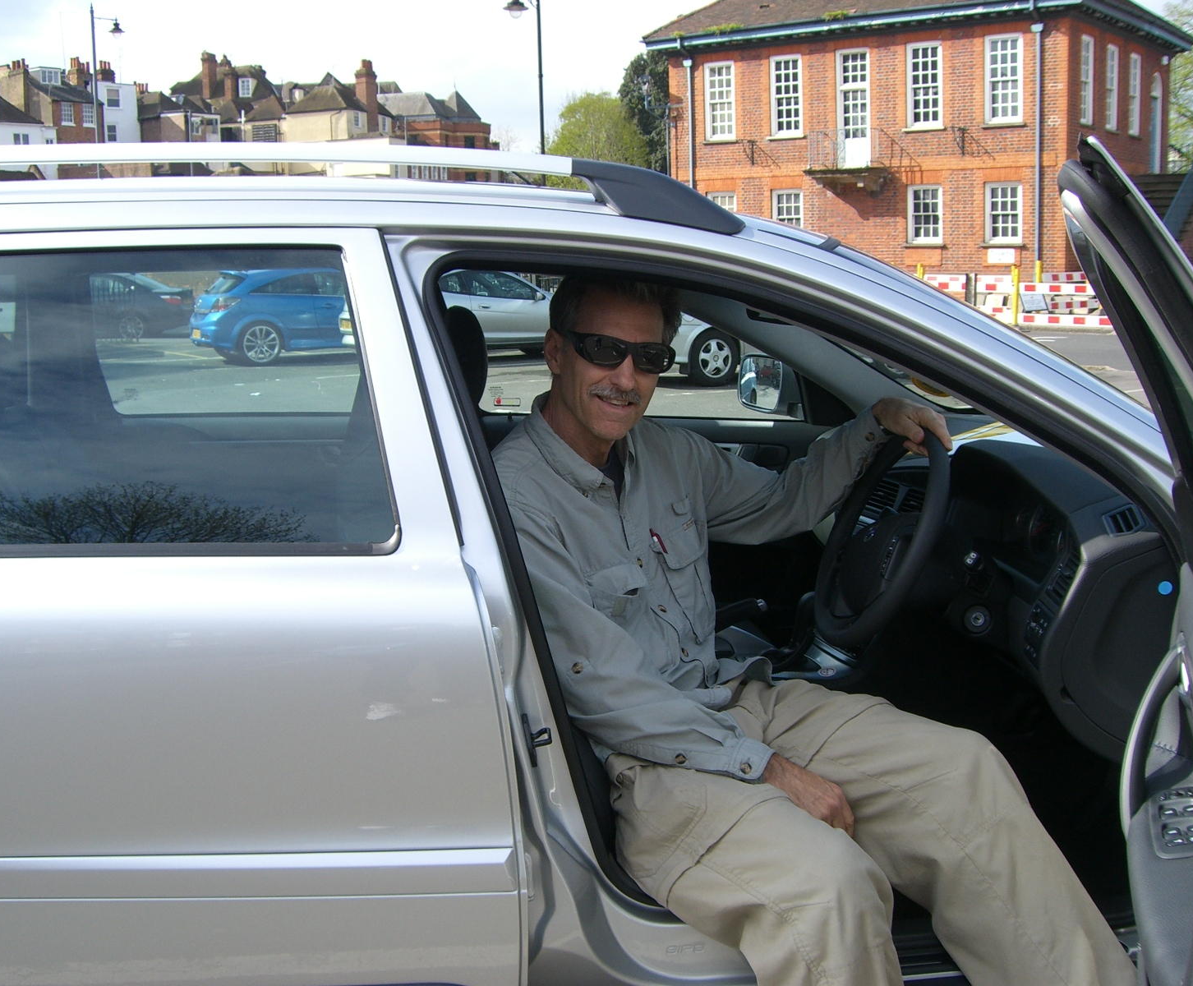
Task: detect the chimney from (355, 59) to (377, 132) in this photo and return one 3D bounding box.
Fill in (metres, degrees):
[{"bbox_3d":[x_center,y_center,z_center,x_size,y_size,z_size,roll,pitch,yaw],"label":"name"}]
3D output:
[{"bbox_3d":[-14.060,-24.269,88.000,0.780,4.200,1.050,3,10,22],"label":"chimney"}]

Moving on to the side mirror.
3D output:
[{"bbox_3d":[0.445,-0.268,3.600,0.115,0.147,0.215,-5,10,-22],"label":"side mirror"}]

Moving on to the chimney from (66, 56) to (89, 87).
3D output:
[{"bbox_3d":[-34.143,-27.687,95.000,0.850,1.820,1.000,3,11,26],"label":"chimney"}]

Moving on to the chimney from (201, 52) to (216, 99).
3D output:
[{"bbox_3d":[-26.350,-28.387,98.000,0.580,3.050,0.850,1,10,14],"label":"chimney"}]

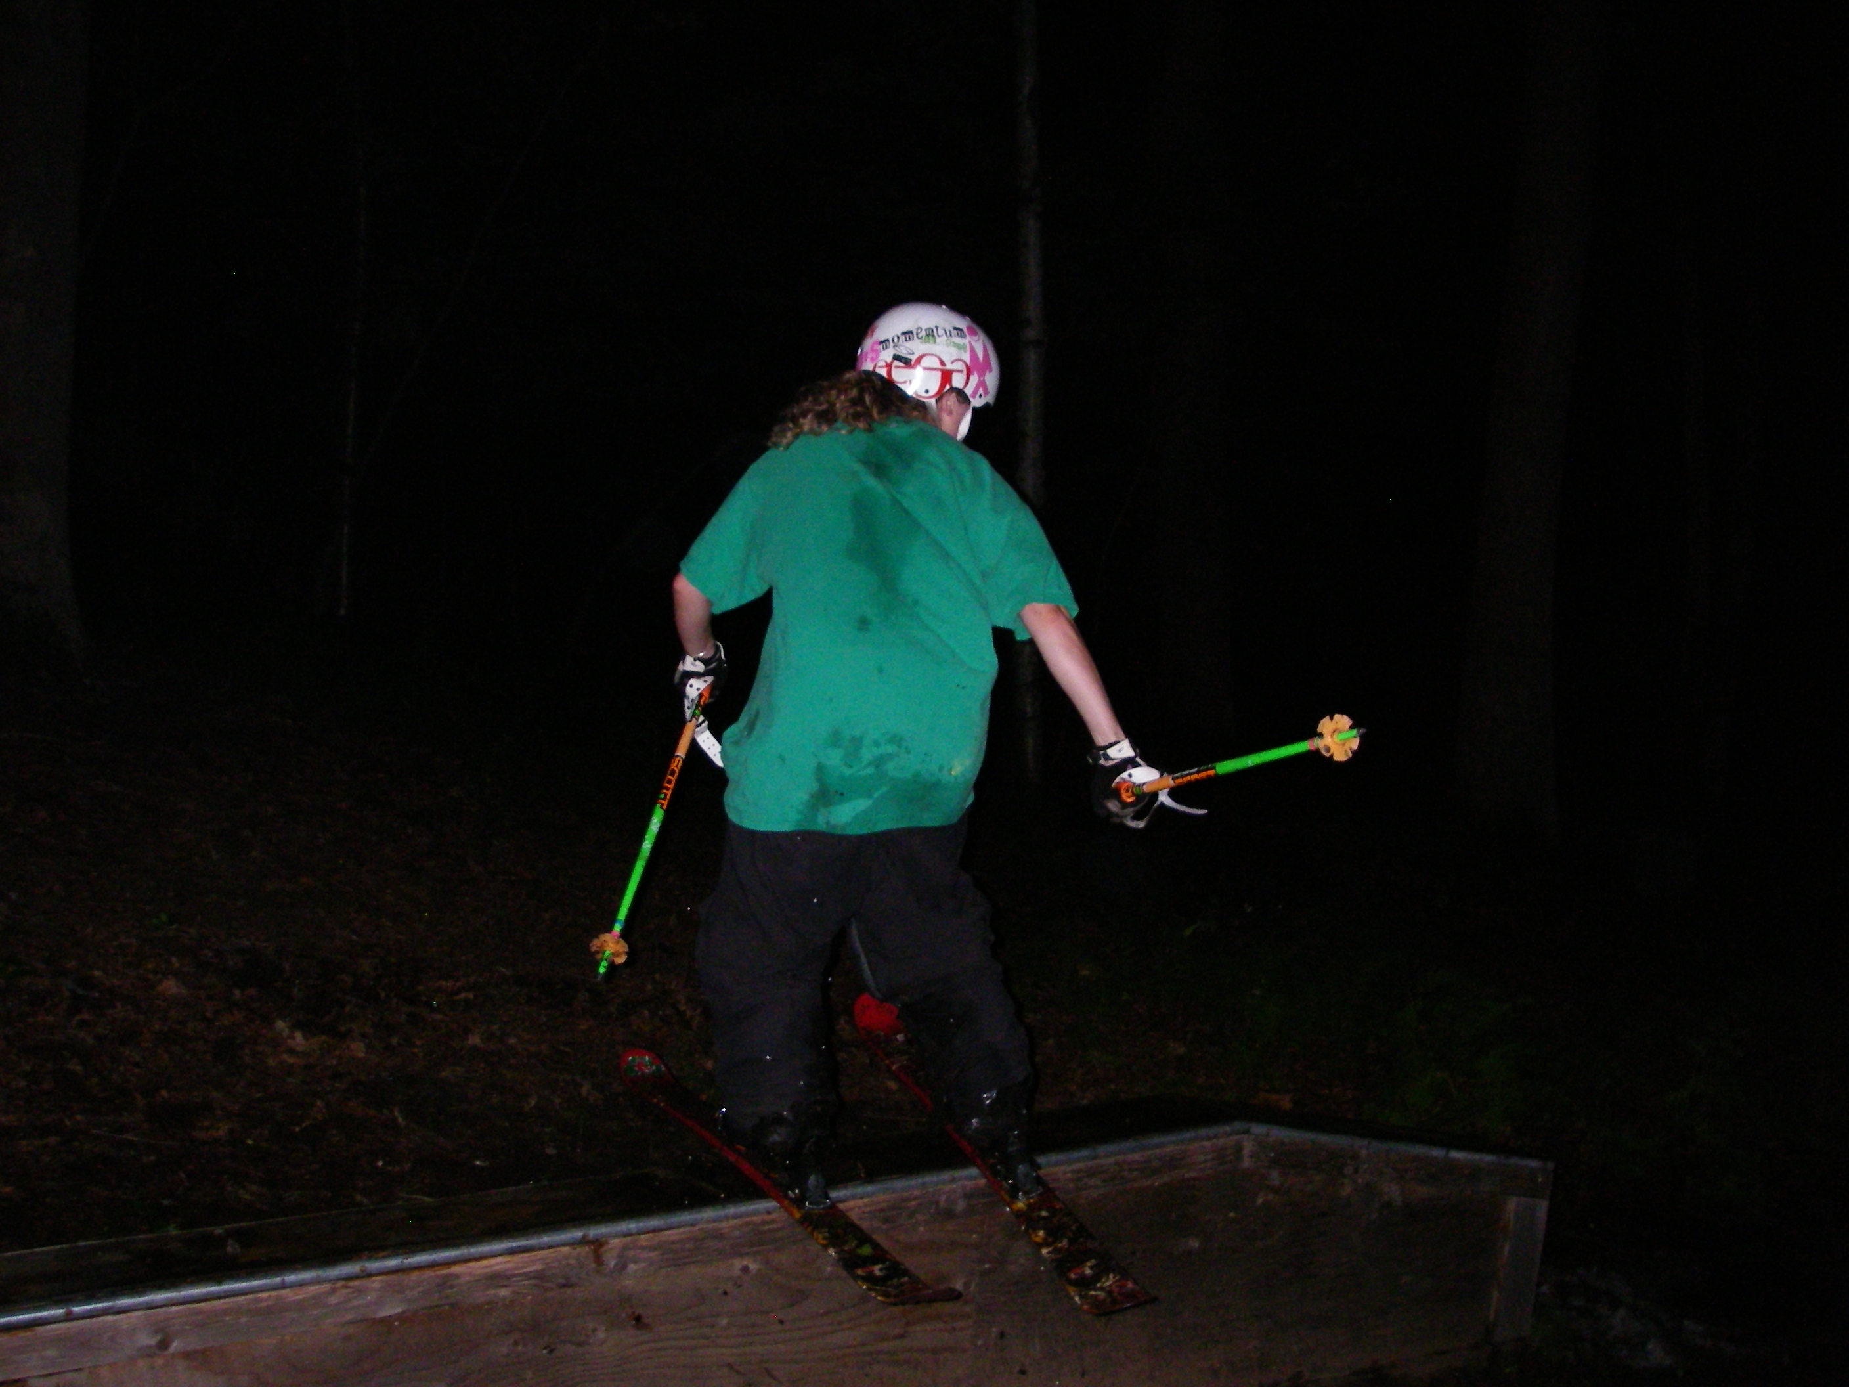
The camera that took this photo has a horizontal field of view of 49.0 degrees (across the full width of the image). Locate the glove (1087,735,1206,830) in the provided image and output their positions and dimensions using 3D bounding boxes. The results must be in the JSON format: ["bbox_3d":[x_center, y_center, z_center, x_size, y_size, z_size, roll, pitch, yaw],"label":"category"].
[{"bbox_3d":[0.376,0.157,3.520,0.185,0.155,0.130,-8,6,7],"label":"glove"}]

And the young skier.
[{"bbox_3d":[0.000,0.110,3.650,0.880,1.600,0.620,-1,6,-5],"label":"young skier"}]

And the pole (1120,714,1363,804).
[{"bbox_3d":[0.443,0.121,3.130,0.070,0.070,1.050,-2,-7,-14],"label":"pole"}]

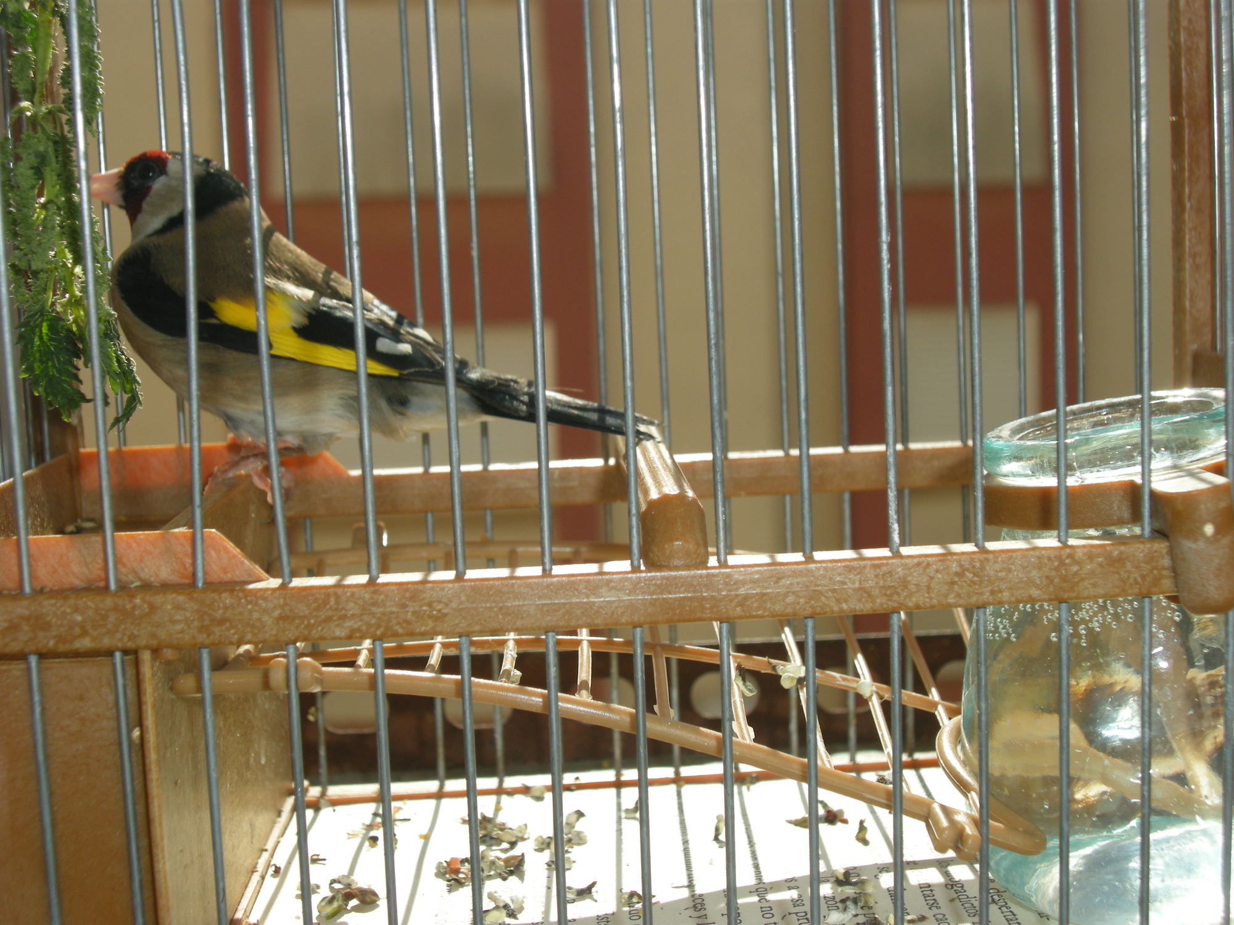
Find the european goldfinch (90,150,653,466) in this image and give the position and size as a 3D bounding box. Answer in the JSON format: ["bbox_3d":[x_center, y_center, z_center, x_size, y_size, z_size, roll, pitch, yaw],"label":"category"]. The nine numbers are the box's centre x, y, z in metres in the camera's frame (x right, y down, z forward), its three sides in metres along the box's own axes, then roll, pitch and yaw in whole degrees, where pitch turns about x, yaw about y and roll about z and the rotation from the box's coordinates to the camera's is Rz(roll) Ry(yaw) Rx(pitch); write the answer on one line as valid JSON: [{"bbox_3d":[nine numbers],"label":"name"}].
[{"bbox_3d":[-0.047,-0.028,0.355,0.112,0.061,0.046,-1,6,12],"label":"european goldfinch"}]

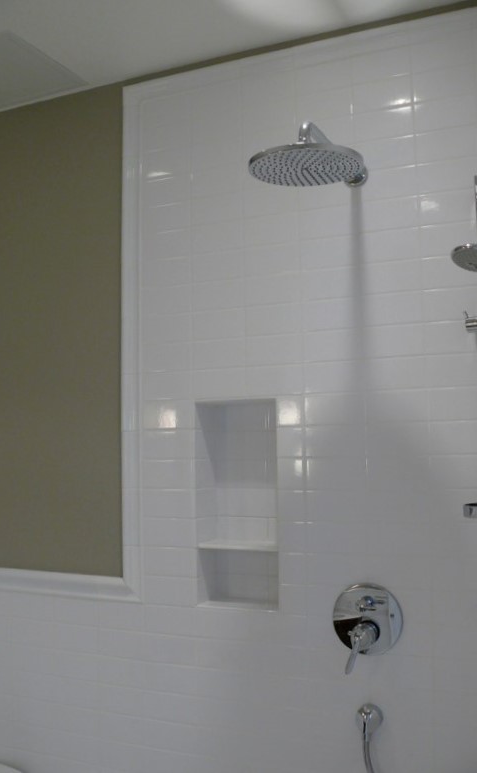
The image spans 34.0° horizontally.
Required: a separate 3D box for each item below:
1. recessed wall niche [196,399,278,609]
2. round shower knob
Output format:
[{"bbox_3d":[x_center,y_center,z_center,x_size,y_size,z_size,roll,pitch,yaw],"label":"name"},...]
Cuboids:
[{"bbox_3d":[0.016,0.306,2.053,0.230,0.538,0.102,-3,-6,24],"label":"recessed wall niche"},{"bbox_3d":[0.288,0.557,1.798,0.170,0.192,0.082,-3,-6,24],"label":"round shower knob"}]

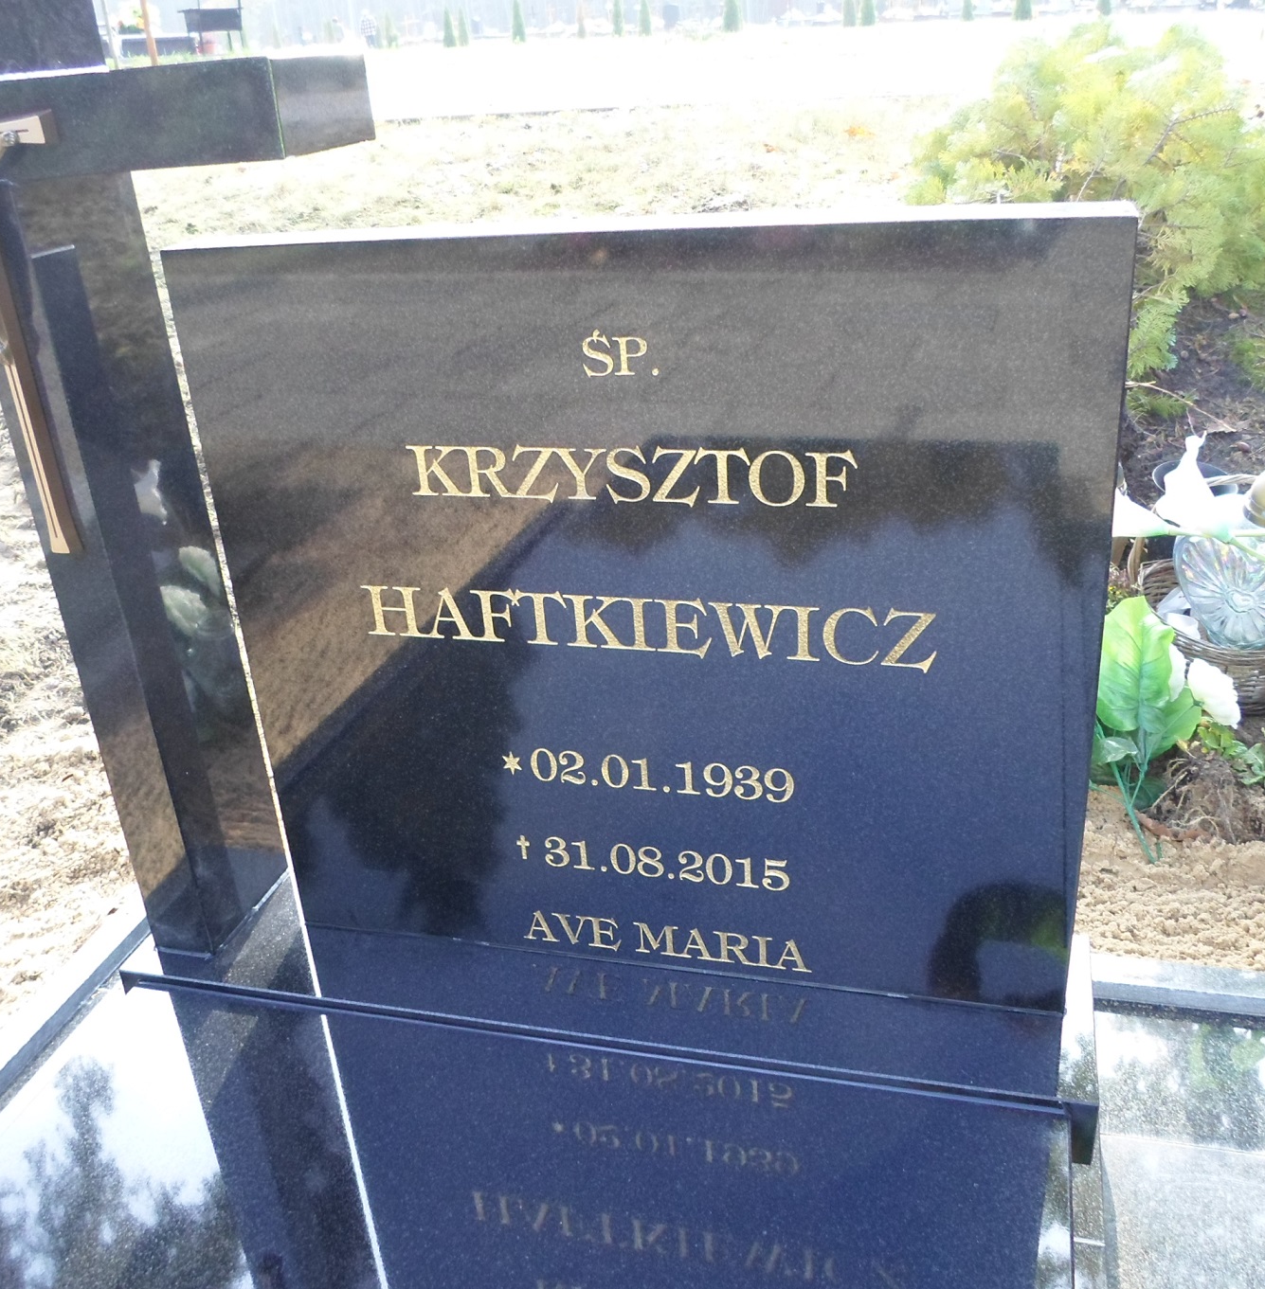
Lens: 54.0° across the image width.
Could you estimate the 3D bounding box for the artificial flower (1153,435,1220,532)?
[{"bbox_3d":[0.717,-0.205,1.600,0.085,0.120,0.085,3,29,15],"label":"artificial flower"}]

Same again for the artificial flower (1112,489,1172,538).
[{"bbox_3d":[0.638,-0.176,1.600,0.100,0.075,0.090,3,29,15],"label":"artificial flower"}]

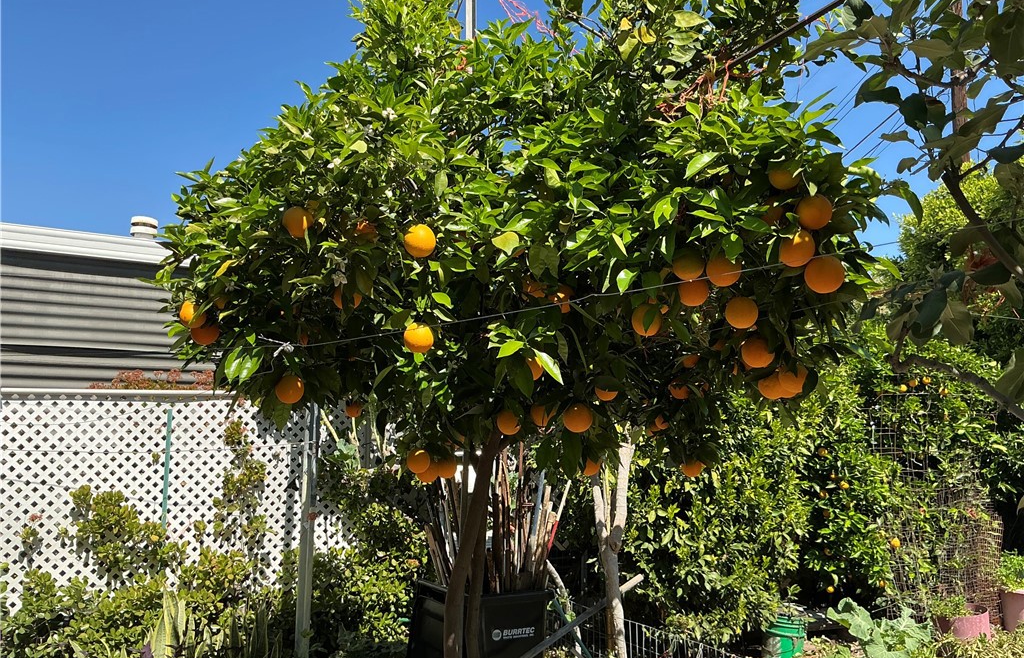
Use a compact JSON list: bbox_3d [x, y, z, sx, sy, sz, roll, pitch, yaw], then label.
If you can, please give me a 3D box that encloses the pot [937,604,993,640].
[{"bbox_3d":[3.383,2.249,6.200,0.420,0.330,0.420,0,-7,0],"label":"pot"}]

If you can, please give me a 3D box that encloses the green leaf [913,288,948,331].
[{"bbox_3d":[0.758,-0.034,1.500,0.045,0.085,0.020,24,-14,32],"label":"green leaf"}]

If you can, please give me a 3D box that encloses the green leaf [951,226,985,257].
[{"bbox_3d":[0.823,-0.159,1.500,0.050,0.075,0.015,39,-14,35],"label":"green leaf"}]

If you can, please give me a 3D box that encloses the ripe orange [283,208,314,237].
[{"bbox_3d":[-0.554,-0.276,2.145,0.079,0.079,0.079,0,-7,0],"label":"ripe orange"}]

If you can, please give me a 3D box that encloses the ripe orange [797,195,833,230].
[{"bbox_3d":[0.701,-0.270,1.917,0.081,0.081,0.081,0,-7,0],"label":"ripe orange"}]

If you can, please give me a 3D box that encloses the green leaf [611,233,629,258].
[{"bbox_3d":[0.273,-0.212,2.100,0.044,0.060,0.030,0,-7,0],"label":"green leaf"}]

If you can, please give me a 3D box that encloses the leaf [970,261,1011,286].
[{"bbox_3d":[0.867,-0.101,1.500,0.073,0.050,0.015,2,-49,6],"label":"leaf"}]

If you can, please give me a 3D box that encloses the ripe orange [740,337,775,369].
[{"bbox_3d":[0.593,0.058,2.000,0.079,0.079,0.079,0,-6,0],"label":"ripe orange"}]

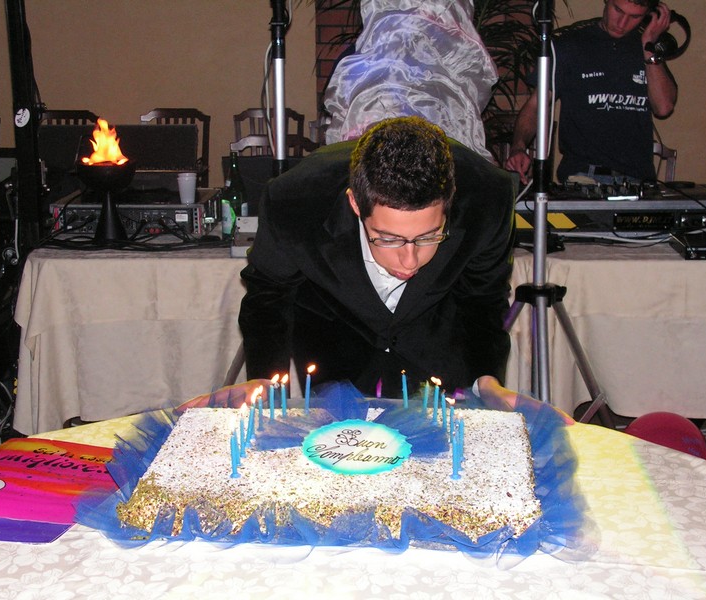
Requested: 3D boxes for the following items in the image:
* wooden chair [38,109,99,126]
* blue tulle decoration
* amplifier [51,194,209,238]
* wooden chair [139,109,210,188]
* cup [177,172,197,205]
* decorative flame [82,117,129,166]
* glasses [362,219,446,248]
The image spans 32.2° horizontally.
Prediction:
[{"bbox_3d":[-1.696,-0.604,7.170,0.450,0.970,0.520,0,12,0],"label":"wooden chair"},{"bbox_3d":[-0.023,0.243,1.901,0.700,0.100,0.560,0,12,4],"label":"blue tulle decoration"},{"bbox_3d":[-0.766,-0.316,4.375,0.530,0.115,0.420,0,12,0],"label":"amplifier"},{"bbox_3d":[-1.050,-0.614,7.170,0.450,0.970,0.520,0,12,0],"label":"wooden chair"},{"bbox_3d":[-0.568,-0.381,4.200,0.067,0.103,0.067,0,12,0],"label":"cup"},{"bbox_3d":[-0.812,-0.520,4.020,0.155,0.150,0.120,0,12,0],"label":"decorative flame"},{"bbox_3d":[0.088,-0.158,2.128,0.138,0.042,0.140,-3,56,-9],"label":"glasses"}]

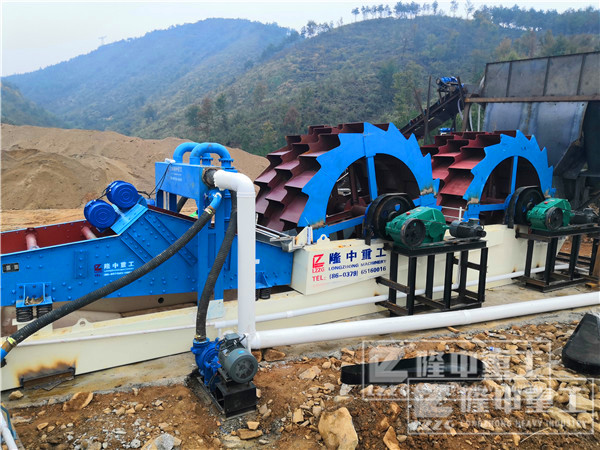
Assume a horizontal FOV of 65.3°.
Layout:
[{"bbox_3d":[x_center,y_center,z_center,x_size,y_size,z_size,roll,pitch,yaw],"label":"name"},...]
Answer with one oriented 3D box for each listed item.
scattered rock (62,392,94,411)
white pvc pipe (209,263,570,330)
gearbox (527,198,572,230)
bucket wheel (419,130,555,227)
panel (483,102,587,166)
[{"bbox_3d":[-2.101,1.667,4.420,0.270,0.090,0.170,-3,10,-26],"label":"scattered rock"},{"bbox_3d":[2.138,0.967,7.260,7.322,0.075,0.075,-4,9,-31],"label":"white pvc pipe"},{"bbox_3d":[4.636,-0.199,8.653,0.840,0.540,0.450,-4,10,-31],"label":"gearbox"},{"bbox_3d":[3.505,-0.425,9.187,2.740,2.740,1.507,-4,9,-31],"label":"bucket wheel"},{"bbox_3d":[5.913,-2.231,11.800,2.300,1.650,0.300,4,9,19],"label":"panel"}]

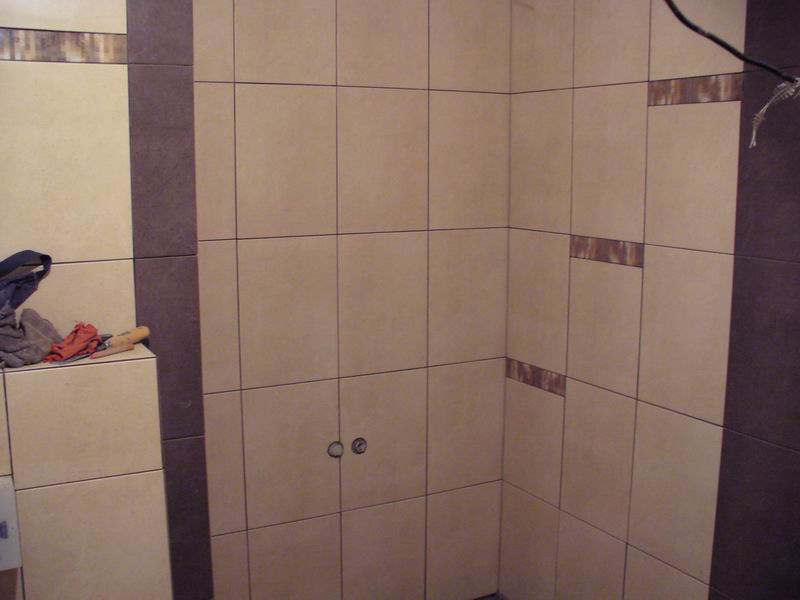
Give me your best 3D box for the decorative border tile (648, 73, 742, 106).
[{"bbox_3d":[0.604,-0.429,1.749,0.010,0.054,0.254,-5,10,-29],"label":"decorative border tile"}]

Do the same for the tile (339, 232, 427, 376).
[{"bbox_3d":[-0.043,0.010,2.197,0.254,0.361,0.010,-5,10,-27],"label":"tile"}]

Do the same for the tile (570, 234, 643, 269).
[{"bbox_3d":[0.489,-0.116,2.019,0.010,0.054,0.254,-5,10,-29],"label":"tile"}]

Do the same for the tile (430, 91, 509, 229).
[{"bbox_3d":[0.180,-0.355,2.200,0.250,0.350,0.010,-5,10,-28],"label":"tile"}]

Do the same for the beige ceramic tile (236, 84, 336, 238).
[{"bbox_3d":[-0.267,-0.328,2.023,0.254,0.361,0.010,-5,10,-27],"label":"beige ceramic tile"}]

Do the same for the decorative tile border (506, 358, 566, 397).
[{"bbox_3d":[0.356,0.199,2.234,0.010,0.052,0.250,-5,10,-28],"label":"decorative tile border"}]

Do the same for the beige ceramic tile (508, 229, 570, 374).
[{"bbox_3d":[0.357,-0.001,2.203,0.010,0.350,0.250,-5,10,-28],"label":"beige ceramic tile"}]

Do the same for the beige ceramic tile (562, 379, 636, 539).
[{"bbox_3d":[0.486,0.388,2.102,0.010,0.361,0.254,-5,10,-29],"label":"beige ceramic tile"}]

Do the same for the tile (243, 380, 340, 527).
[{"bbox_3d":[-0.260,0.372,2.069,0.250,0.350,0.010,-5,10,-28],"label":"tile"}]

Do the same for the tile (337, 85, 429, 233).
[{"bbox_3d":[-0.040,-0.337,2.080,0.250,0.350,0.010,-5,10,-28],"label":"tile"}]

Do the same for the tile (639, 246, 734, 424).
[{"bbox_3d":[0.609,0.069,1.826,0.010,0.361,0.254,-5,10,-29],"label":"tile"}]

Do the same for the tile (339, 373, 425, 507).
[{"bbox_3d":[-0.041,0.355,2.189,0.250,0.350,0.010,-5,10,-28],"label":"tile"}]

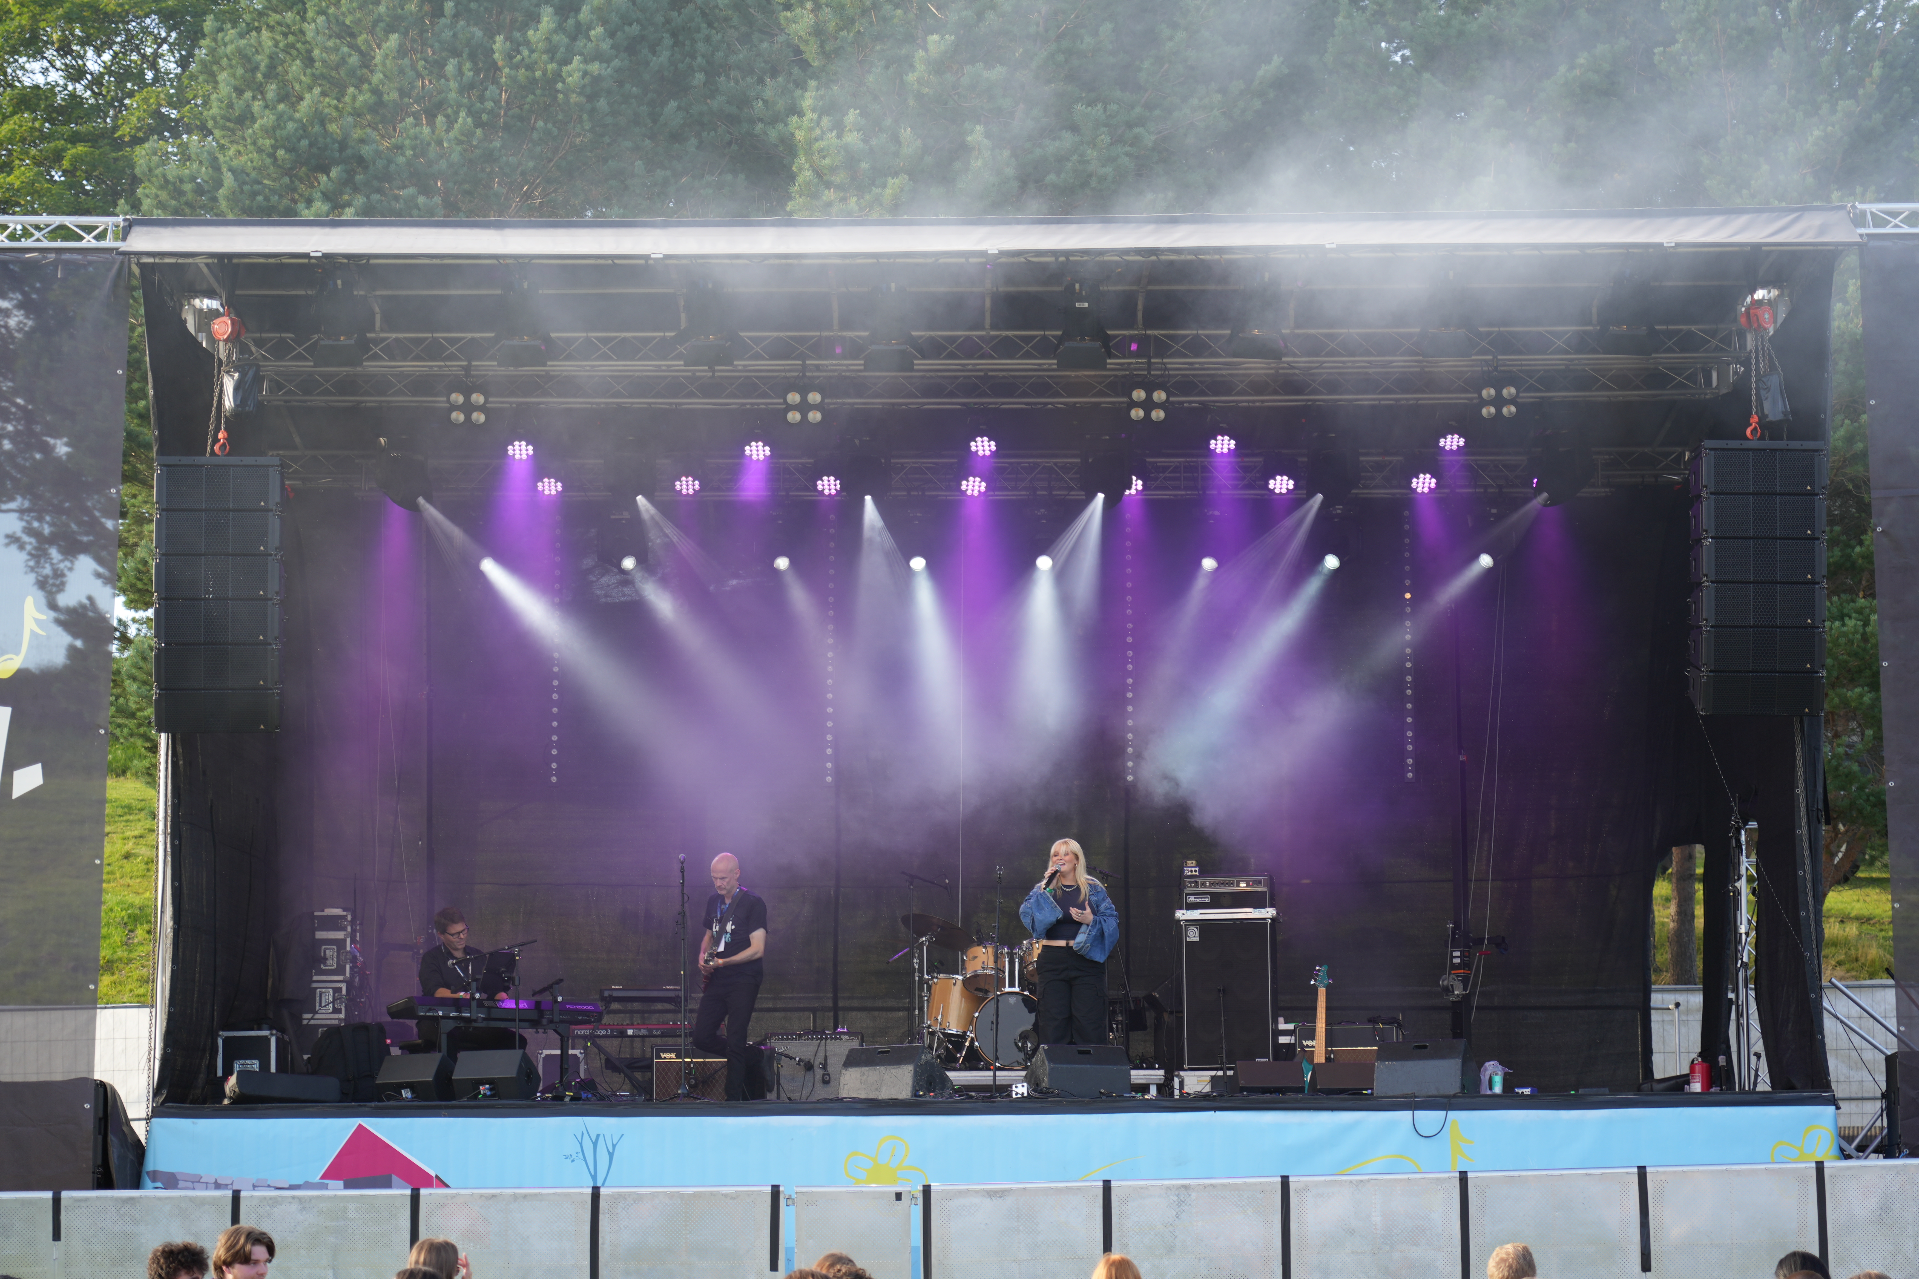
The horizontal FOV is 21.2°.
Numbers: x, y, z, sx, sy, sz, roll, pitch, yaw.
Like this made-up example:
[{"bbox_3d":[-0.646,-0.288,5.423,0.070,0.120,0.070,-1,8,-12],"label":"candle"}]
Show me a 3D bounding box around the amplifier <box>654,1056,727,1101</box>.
[{"bbox_3d":[-1.894,3.105,36.421,0.570,0.450,0.260,0,-5,-2],"label":"amplifier"}]

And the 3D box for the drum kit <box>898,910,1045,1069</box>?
[{"bbox_3d":[0.386,2.620,38.200,1.650,1.200,1.500,0,-6,0],"label":"drum kit"}]

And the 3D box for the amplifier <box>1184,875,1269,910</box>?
[{"bbox_3d":[1.956,1.862,37.300,0.610,0.285,0.330,-1,-6,6],"label":"amplifier"}]

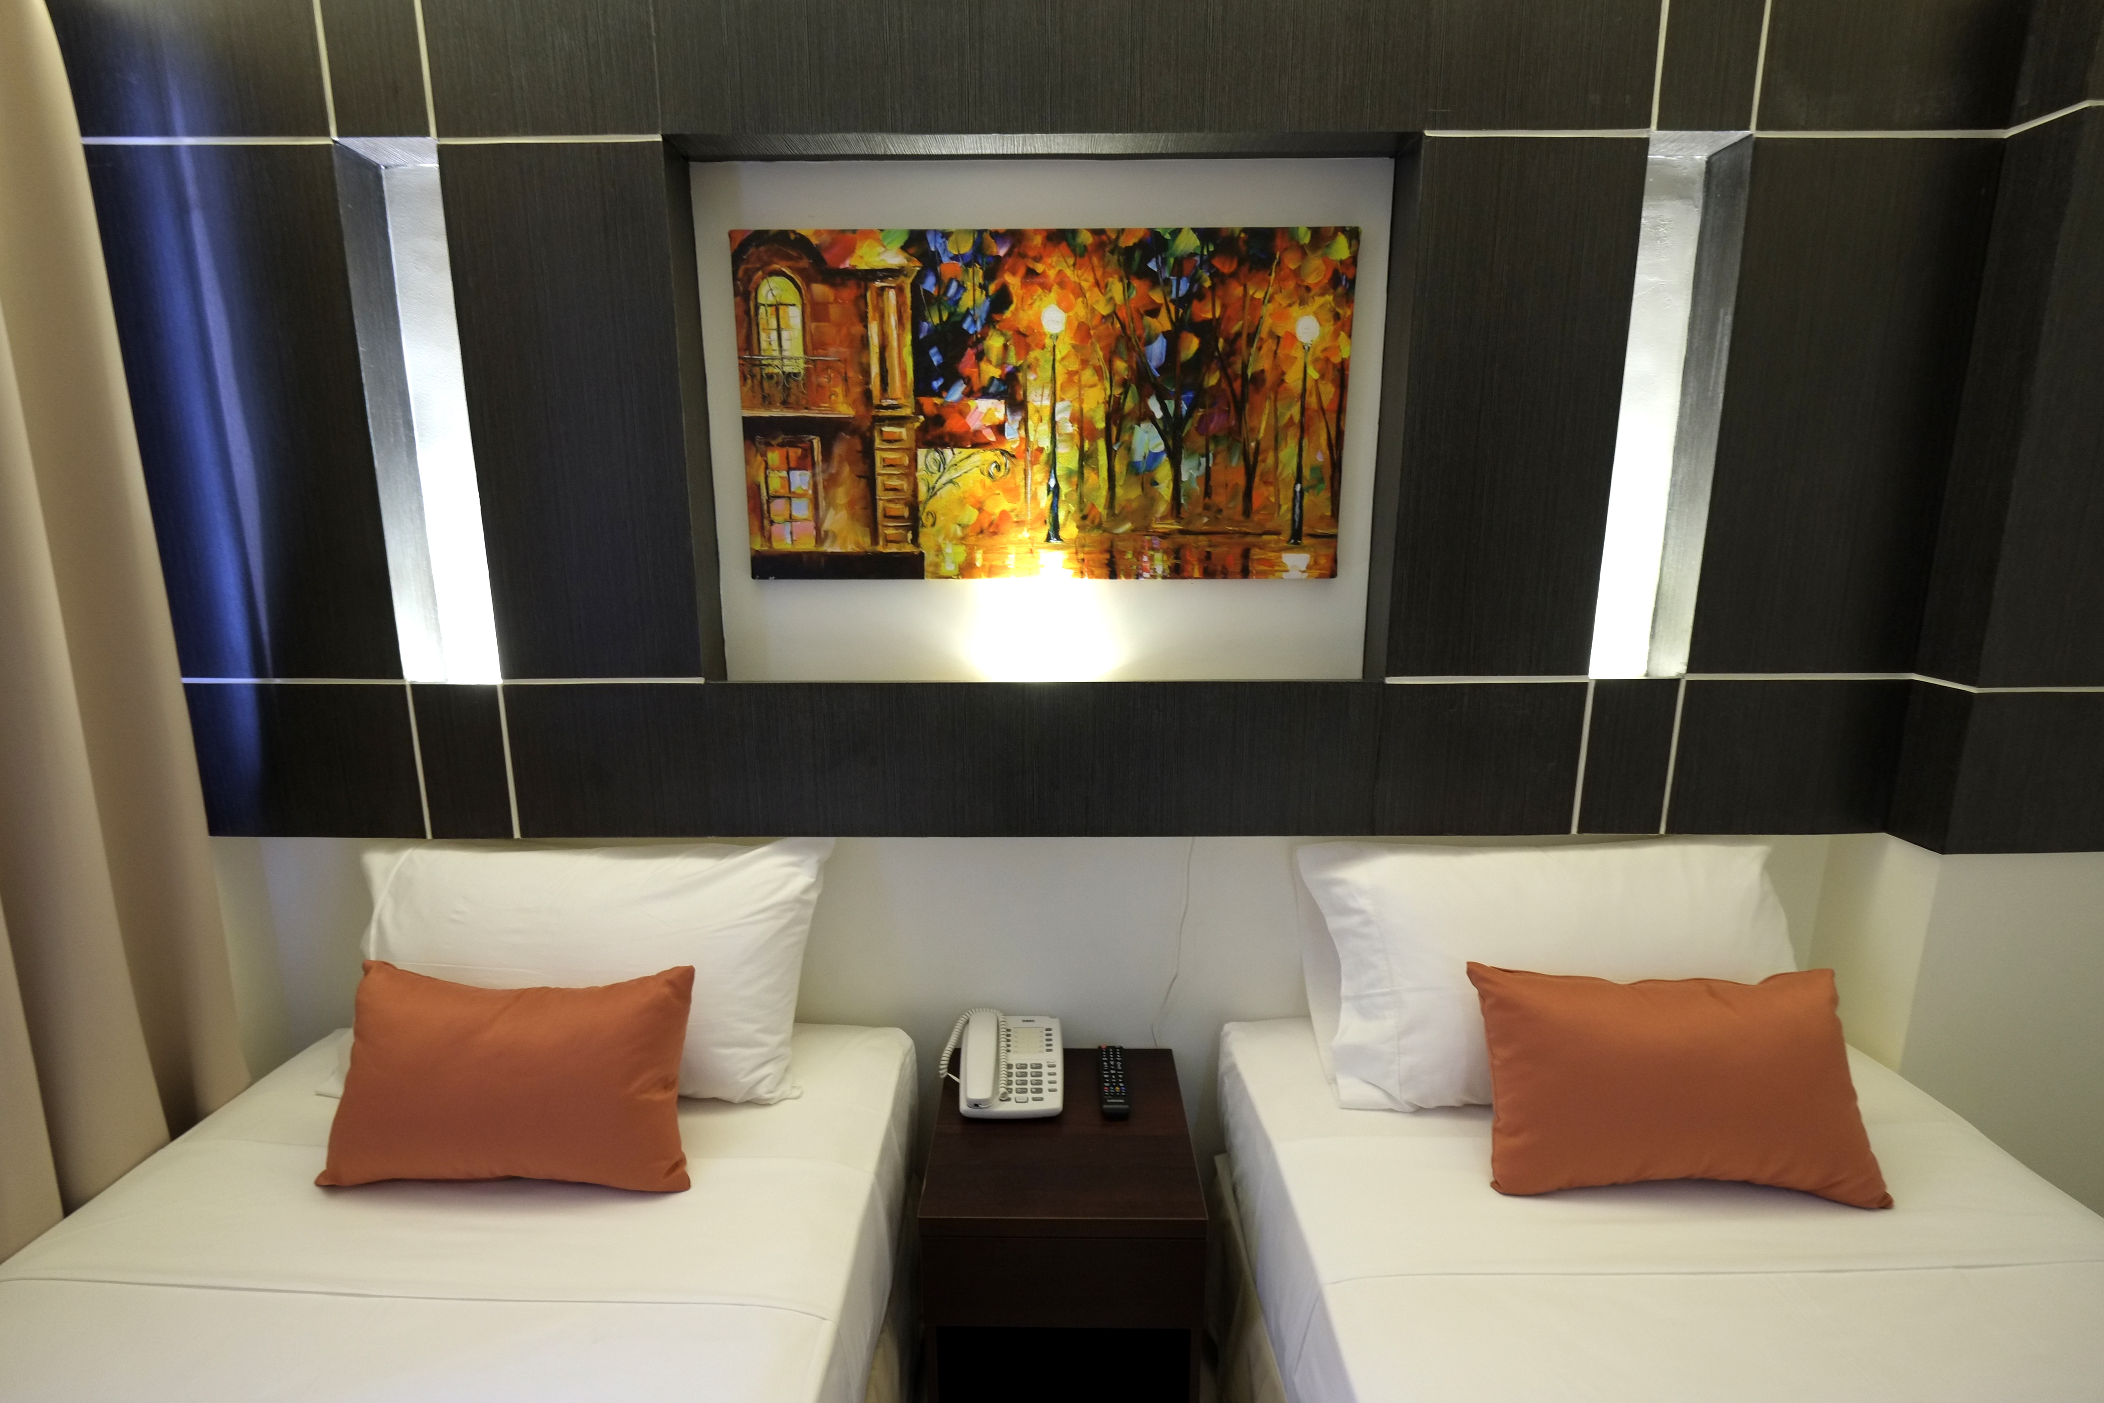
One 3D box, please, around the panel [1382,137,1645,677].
[{"bbox_3d":[0.736,-0.452,1.426,0.344,0.831,0.050,0,10,0],"label":"panel"}]

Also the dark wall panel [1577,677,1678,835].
[{"bbox_3d":[0.987,0.091,1.525,0.154,0.276,0.050,0,10,0],"label":"dark wall panel"}]

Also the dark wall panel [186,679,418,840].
[{"bbox_3d":[-1.275,0.099,1.529,0.381,0.276,0.050,0,10,0],"label":"dark wall panel"}]

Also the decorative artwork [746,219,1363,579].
[{"bbox_3d":[-0.012,-0.488,1.477,1.009,0.558,0.035,0,10,0],"label":"decorative artwork"}]

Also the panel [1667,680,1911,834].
[{"bbox_3d":[1.256,0.091,1.525,0.384,0.276,0.050,0,10,0],"label":"panel"}]

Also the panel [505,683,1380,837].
[{"bbox_3d":[-0.189,0.095,1.527,1.485,0.276,0.050,0,10,0],"label":"panel"}]

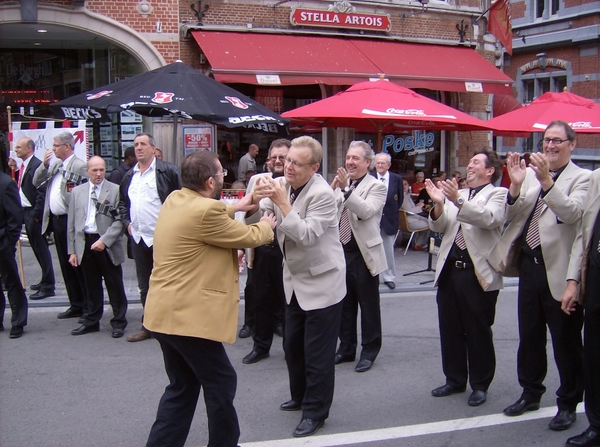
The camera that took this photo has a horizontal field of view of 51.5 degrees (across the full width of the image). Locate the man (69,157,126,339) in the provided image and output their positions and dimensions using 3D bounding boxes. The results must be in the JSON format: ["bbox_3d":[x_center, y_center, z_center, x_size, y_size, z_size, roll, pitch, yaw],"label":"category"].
[{"bbox_3d":[-1.902,0.200,5.805,0.540,1.650,0.360,1,6,13],"label":"man"}]

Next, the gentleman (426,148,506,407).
[{"bbox_3d":[1.157,0.345,4.219,0.540,1.670,0.540,5,7,40],"label":"gentleman"}]

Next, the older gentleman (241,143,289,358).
[{"bbox_3d":[-0.196,0.211,5.065,0.580,1.750,0.450,2,6,15],"label":"older gentleman"}]

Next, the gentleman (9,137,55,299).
[{"bbox_3d":[-2.957,-0.079,6.866,0.520,1.730,0.550,-2,6,-28],"label":"gentleman"}]

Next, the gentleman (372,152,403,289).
[{"bbox_3d":[1.038,-0.065,7.520,0.520,1.640,0.360,1,6,8],"label":"gentleman"}]

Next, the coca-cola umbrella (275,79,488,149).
[{"bbox_3d":[1.250,-0.818,9.566,2.850,2.742,2.850,1,6,2],"label":"coca-cola umbrella"}]

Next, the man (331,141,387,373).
[{"bbox_3d":[0.420,0.236,4.816,0.510,1.750,0.440,5,7,42],"label":"man"}]

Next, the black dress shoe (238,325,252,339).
[{"bbox_3d":[-0.461,0.965,5.769,0.110,0.110,0.300,2,6,14],"label":"black dress shoe"}]

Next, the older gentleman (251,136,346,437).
[{"bbox_3d":[0.002,0.355,3.753,0.500,1.730,0.500,-5,7,-42],"label":"older gentleman"}]

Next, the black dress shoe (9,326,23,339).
[{"bbox_3d":[-2.599,0.961,5.747,0.110,0.110,0.300,-1,6,-14],"label":"black dress shoe"}]

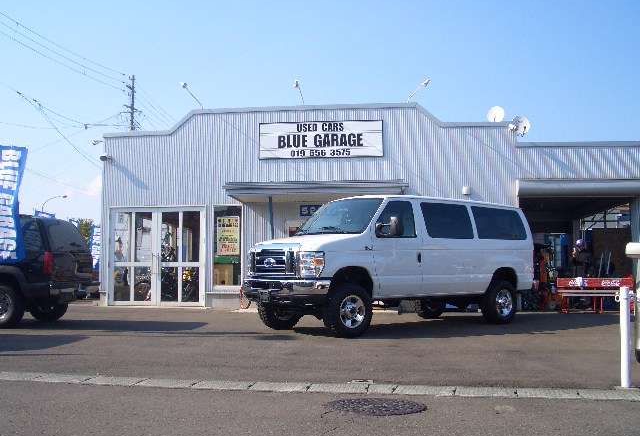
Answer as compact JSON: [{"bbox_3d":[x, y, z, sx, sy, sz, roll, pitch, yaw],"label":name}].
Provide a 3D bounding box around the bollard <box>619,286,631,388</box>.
[{"bbox_3d":[2.593,1.014,5.490,0.080,0.850,0.080,1,-5,0],"label":"bollard"}]

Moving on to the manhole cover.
[{"bbox_3d":[0.422,1.406,4.749,0.720,0.030,0.720,0,-5,0],"label":"manhole cover"}]

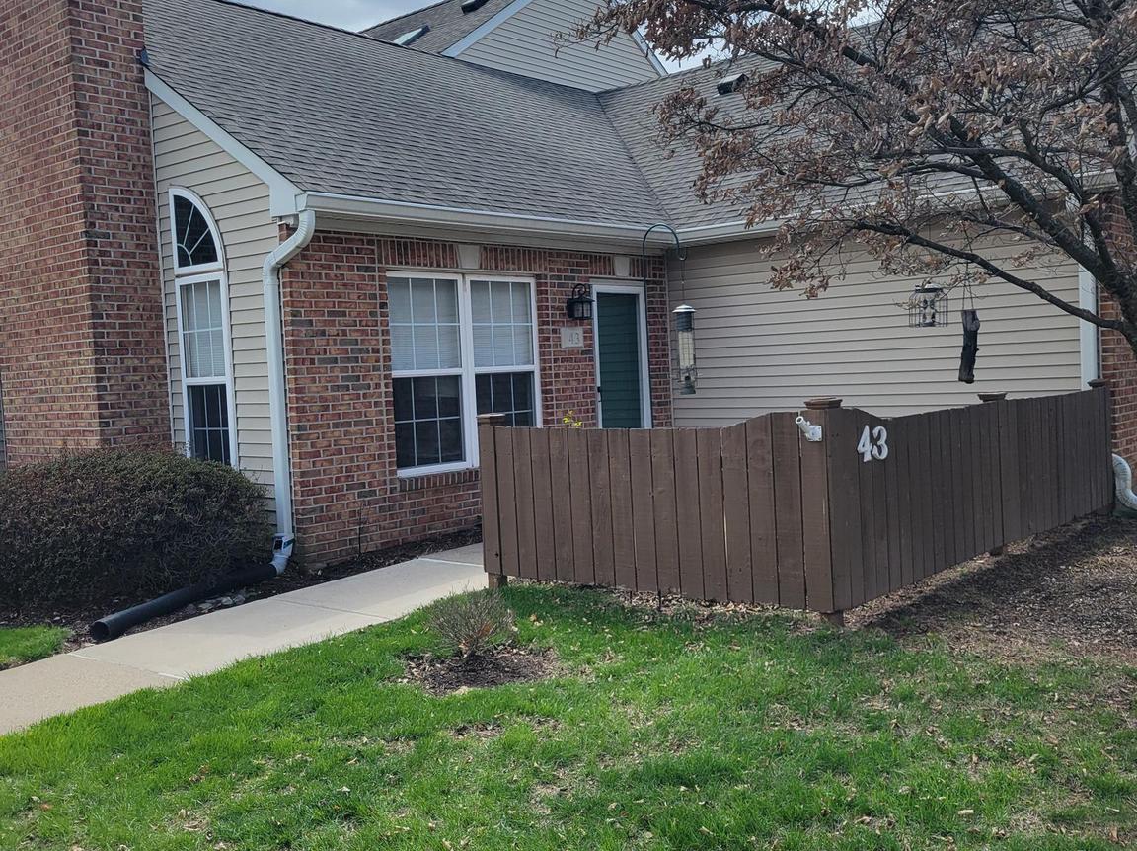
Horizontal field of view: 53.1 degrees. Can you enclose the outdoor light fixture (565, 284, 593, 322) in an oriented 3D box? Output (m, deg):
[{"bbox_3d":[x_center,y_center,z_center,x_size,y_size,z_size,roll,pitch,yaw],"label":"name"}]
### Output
[{"bbox_3d":[0.114,-1.110,10.454,0.230,0.320,0.165,0,4,39],"label":"outdoor light fixture"}]

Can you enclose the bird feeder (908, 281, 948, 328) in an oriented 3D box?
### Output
[{"bbox_3d":[1.989,-0.668,6.300,0.223,0.259,0.223,0,4,39],"label":"bird feeder"}]

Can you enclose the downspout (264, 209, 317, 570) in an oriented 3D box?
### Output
[{"bbox_3d":[-1.901,-0.213,7.987,0.600,2.510,0.150,0,4,39],"label":"downspout"}]

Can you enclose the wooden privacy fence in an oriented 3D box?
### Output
[{"bbox_3d":[1.897,0.265,8.089,2.413,1.110,4.700,0,4,41],"label":"wooden privacy fence"}]

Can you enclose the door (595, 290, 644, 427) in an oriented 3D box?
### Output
[{"bbox_3d":[0.548,-0.305,11.247,0.080,2.060,0.850,0,4,39],"label":"door"}]

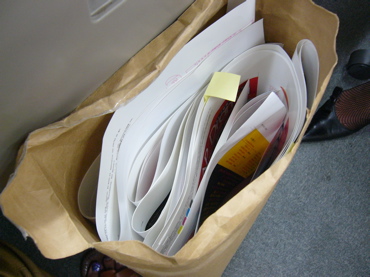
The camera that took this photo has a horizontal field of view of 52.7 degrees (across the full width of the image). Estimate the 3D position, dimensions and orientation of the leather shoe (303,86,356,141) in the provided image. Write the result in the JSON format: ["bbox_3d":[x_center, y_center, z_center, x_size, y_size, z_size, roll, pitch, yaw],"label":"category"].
[{"bbox_3d":[0.348,-0.067,0.800,0.240,0.100,0.085,-26,62,-20],"label":"leather shoe"}]

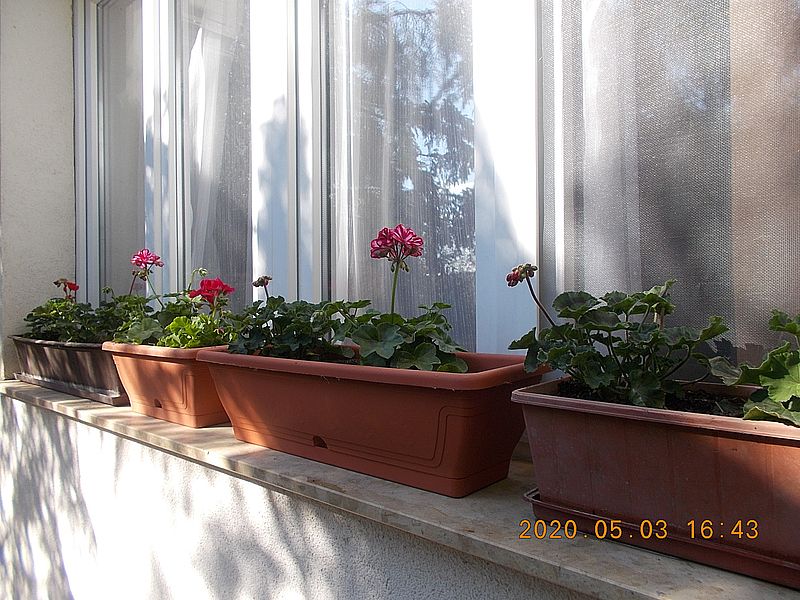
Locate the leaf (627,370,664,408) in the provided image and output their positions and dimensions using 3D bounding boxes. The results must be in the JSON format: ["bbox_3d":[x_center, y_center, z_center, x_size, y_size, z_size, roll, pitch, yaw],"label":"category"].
[{"bbox_3d":[0.252,0.092,0.616,0.036,0.039,0.026,0,1,22],"label":"leaf"}]

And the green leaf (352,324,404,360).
[{"bbox_3d":[-0.032,0.058,0.865,0.077,0.052,0.045,-1,0,11],"label":"green leaf"}]

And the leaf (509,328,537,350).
[{"bbox_3d":[0.150,0.049,0.738,0.034,0.027,0.030,0,1,12],"label":"leaf"}]

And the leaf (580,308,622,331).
[{"bbox_3d":[0.224,0.022,0.670,0.042,0.025,0.040,0,1,18],"label":"leaf"}]

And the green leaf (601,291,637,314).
[{"bbox_3d":[0.248,0.003,0.680,0.043,0.028,0.045,-1,0,11],"label":"green leaf"}]

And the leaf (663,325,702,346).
[{"bbox_3d":[0.294,0.038,0.627,0.036,0.021,0.035,0,1,25],"label":"leaf"}]

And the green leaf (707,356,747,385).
[{"bbox_3d":[0.340,0.074,0.623,0.035,0.031,0.025,0,1,29],"label":"green leaf"}]

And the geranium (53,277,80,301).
[{"bbox_3d":[-0.996,-0.034,1.790,0.076,0.071,0.055,-1,0,-11],"label":"geranium"}]

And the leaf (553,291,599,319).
[{"bbox_3d":[0.207,0.005,0.710,0.052,0.033,0.040,0,1,16],"label":"leaf"}]

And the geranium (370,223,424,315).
[{"bbox_3d":[-0.004,-0.046,0.885,0.079,0.135,0.076,-1,0,6],"label":"geranium"}]

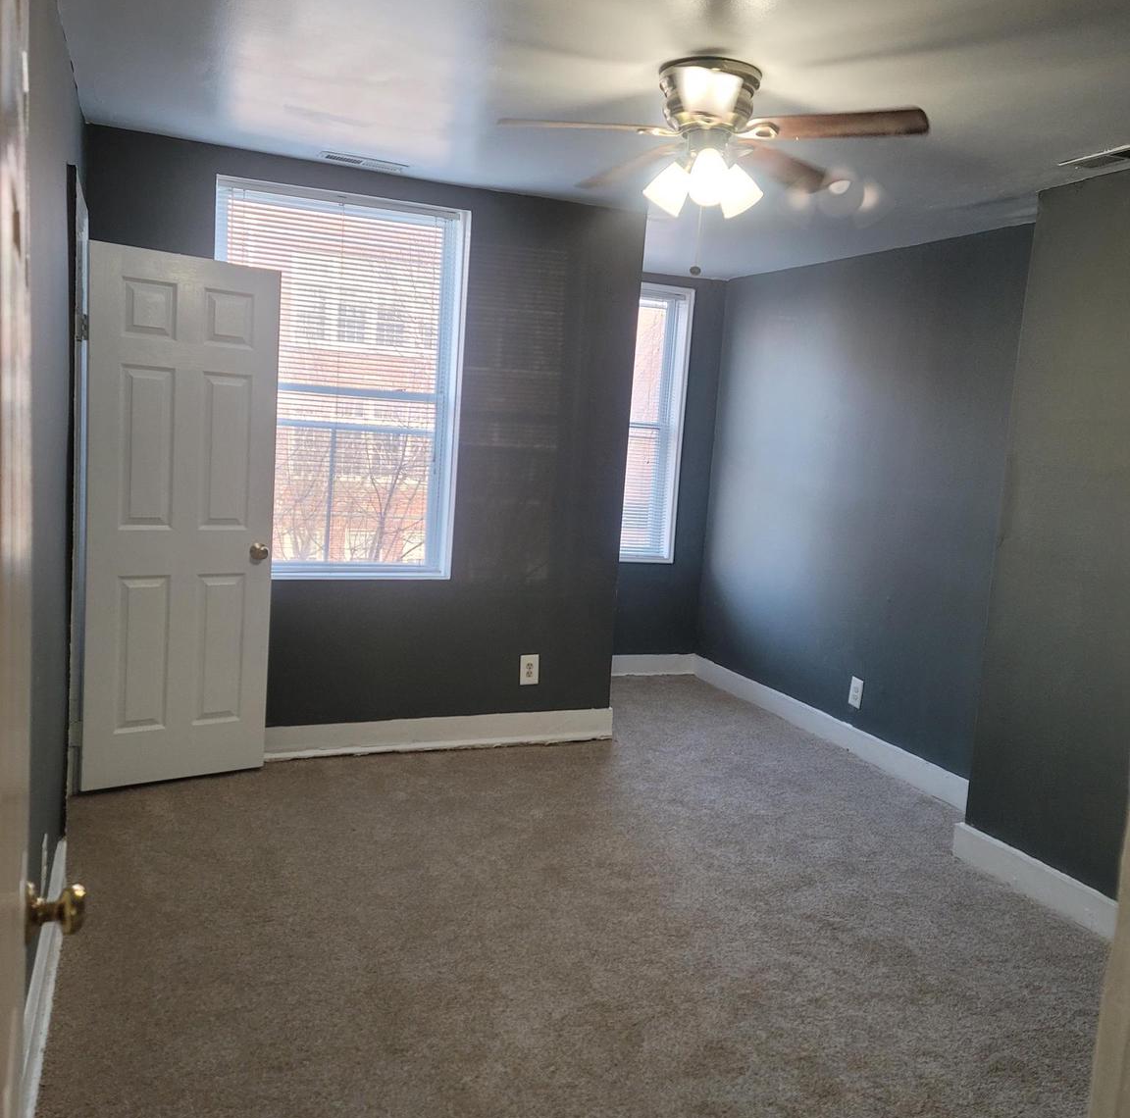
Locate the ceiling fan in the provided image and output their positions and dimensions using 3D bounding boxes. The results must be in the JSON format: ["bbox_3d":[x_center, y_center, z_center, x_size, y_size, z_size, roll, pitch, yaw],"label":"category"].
[{"bbox_3d":[0.352,-1.061,2.745,1.100,0.370,1.070,4,7,5],"label":"ceiling fan"}]

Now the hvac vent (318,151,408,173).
[{"bbox_3d":[-0.796,-1.548,4.273,0.345,0.020,0.145,1,8,-21],"label":"hvac vent"}]

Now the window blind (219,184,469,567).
[{"bbox_3d":[-0.943,-0.702,4.522,0.970,1.540,0.050,1,8,-21],"label":"window blind"}]

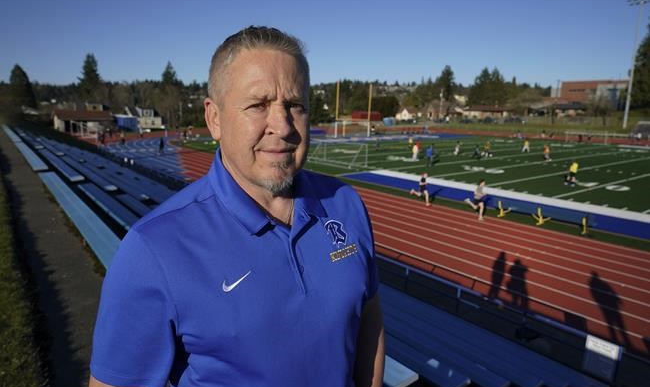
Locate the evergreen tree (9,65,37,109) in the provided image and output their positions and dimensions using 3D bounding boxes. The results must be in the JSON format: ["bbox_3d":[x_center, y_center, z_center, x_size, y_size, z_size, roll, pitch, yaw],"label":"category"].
[{"bbox_3d":[-76.813,-26.856,110.012,7.110,11.855,7.110,-7,13,-34],"label":"evergreen tree"}]

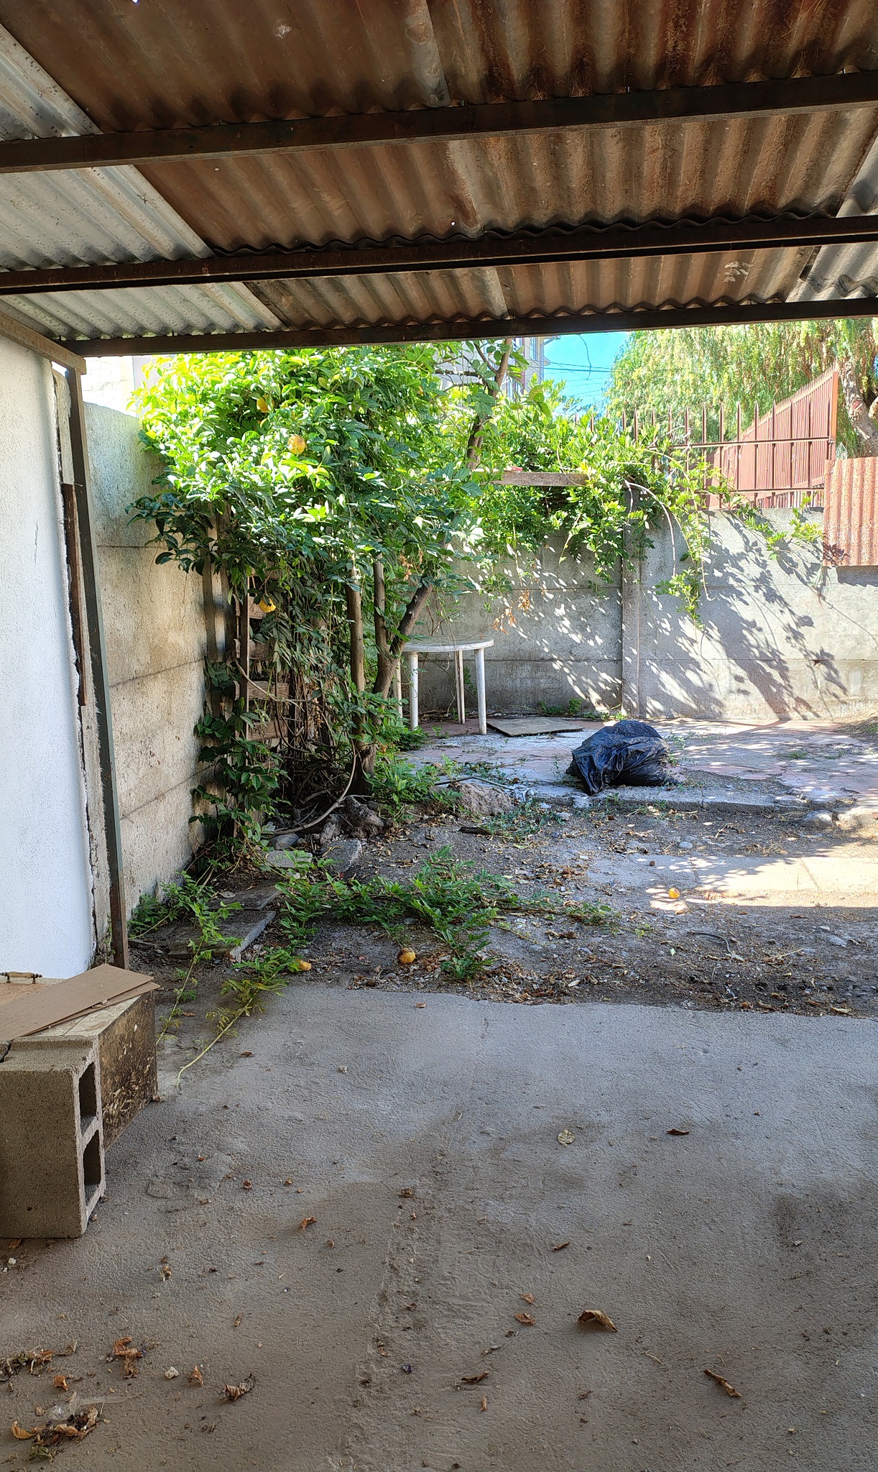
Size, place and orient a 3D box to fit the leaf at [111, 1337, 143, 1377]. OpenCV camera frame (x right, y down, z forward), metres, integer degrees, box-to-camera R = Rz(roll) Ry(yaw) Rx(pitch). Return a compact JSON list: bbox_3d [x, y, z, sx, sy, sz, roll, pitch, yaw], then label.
[{"bbox_3d":[-0.568,1.124,1.929,0.053,0.027,0.070,-6,11,-26],"label":"leaf"}]

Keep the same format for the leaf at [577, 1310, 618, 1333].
[{"bbox_3d":[0.299,1.095,1.994,0.076,0.024,0.034,3,11,20],"label":"leaf"}]

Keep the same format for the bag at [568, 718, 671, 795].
[{"bbox_3d":[1.054,0.100,6.107,0.580,0.350,0.520,1,10,10],"label":"bag"}]

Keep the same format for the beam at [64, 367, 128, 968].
[{"bbox_3d":[-1.151,-0.174,3.604,0.045,2.049,0.045,1,10,9],"label":"beam"}]

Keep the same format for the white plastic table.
[{"bbox_3d":[0.004,-0.367,7.878,0.780,0.665,0.780,-1,10,0],"label":"white plastic table"}]

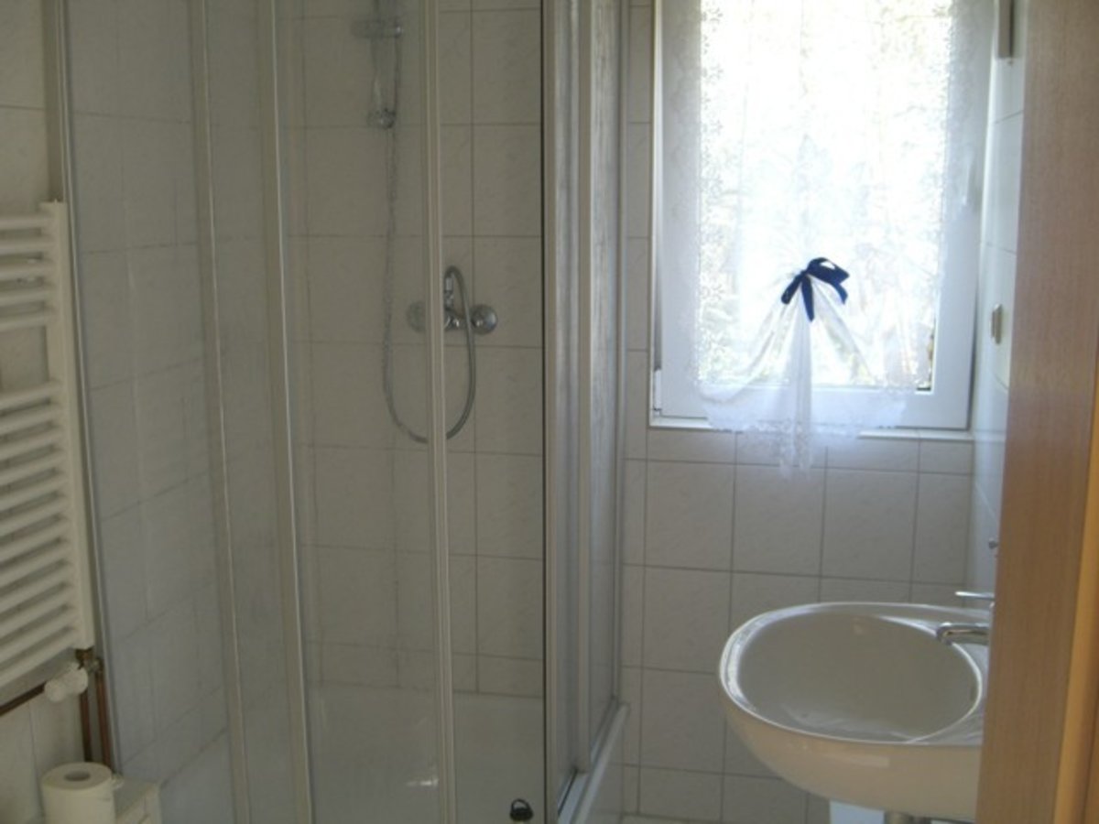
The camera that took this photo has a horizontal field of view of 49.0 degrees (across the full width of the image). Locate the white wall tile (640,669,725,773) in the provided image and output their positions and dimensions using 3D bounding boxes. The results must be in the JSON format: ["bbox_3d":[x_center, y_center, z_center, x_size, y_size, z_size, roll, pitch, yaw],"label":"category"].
[{"bbox_3d":[0.317,0.727,2.841,0.198,0.247,0.012,2,10,11],"label":"white wall tile"}]

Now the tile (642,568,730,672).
[{"bbox_3d":[0.318,0.481,2.800,0.198,0.247,0.012,2,10,11],"label":"tile"}]

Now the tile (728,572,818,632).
[{"bbox_3d":[0.514,0.490,2.766,0.200,0.250,0.010,2,10,11],"label":"tile"}]

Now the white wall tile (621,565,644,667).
[{"bbox_3d":[0.122,0.475,2.845,0.200,0.250,0.010,2,10,11],"label":"white wall tile"}]

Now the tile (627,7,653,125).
[{"bbox_3d":[0.124,-0.755,2.633,0.198,0.247,0.012,2,10,11],"label":"tile"}]

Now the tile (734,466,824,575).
[{"bbox_3d":[0.514,0.245,2.721,0.200,0.250,0.010,2,10,11],"label":"tile"}]

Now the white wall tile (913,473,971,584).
[{"bbox_3d":[0.864,0.255,2.650,0.112,0.247,0.012,2,10,11],"label":"white wall tile"}]

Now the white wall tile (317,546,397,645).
[{"bbox_3d":[-0.466,0.453,2.963,0.200,0.250,0.010,2,10,11],"label":"white wall tile"}]

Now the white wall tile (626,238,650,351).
[{"bbox_3d":[0.123,-0.263,2.715,0.198,0.247,0.012,2,10,11],"label":"white wall tile"}]

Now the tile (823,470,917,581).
[{"bbox_3d":[0.710,0.250,2.680,0.198,0.247,0.012,2,10,11],"label":"tile"}]

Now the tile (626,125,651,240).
[{"bbox_3d":[0.122,-0.506,2.667,0.200,0.250,0.010,2,10,11],"label":"tile"}]

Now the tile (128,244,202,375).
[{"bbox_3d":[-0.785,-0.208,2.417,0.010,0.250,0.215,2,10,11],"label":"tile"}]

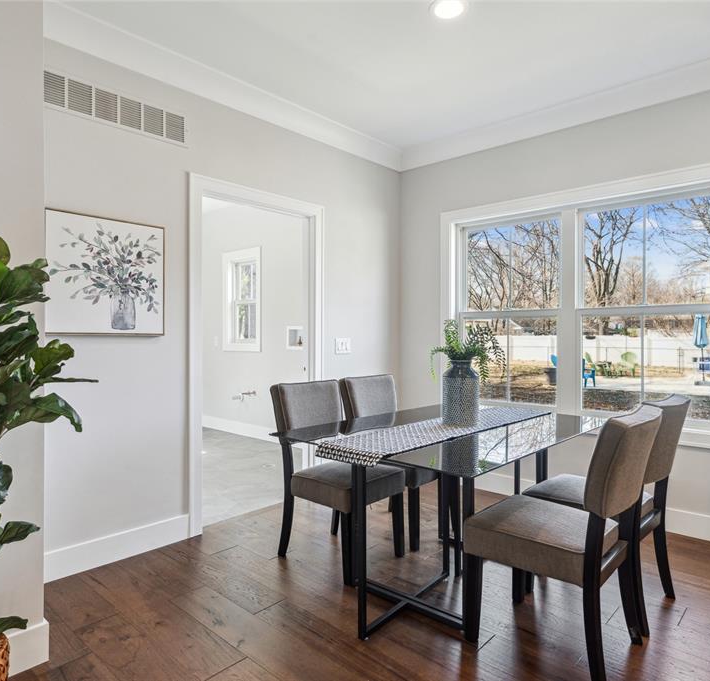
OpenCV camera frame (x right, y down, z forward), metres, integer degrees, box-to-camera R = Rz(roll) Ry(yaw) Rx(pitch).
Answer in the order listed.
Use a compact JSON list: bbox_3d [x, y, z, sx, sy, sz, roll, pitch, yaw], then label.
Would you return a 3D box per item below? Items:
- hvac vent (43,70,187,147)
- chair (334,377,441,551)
[{"bbox_3d":[-1.238,-1.221,2.533,0.020,0.204,0.755,0,1,45],"label":"hvac vent"},{"bbox_3d":[0.274,0.698,3.006,0.580,0.915,0.460,0,1,43],"label":"chair"}]

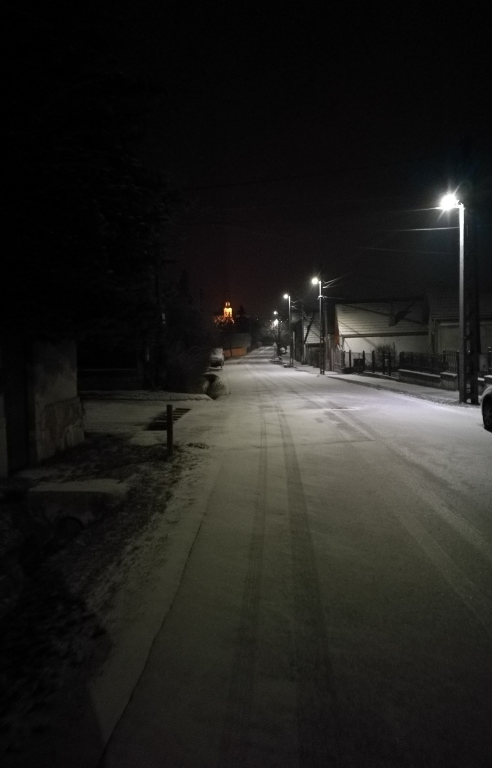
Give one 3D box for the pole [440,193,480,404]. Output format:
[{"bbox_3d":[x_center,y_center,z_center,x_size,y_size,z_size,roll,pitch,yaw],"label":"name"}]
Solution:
[{"bbox_3d":[6.482,-2.584,18.100,1.200,6.400,0.420,-1,3,-5],"label":"pole"}]

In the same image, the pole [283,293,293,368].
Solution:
[{"bbox_3d":[3.751,-4.868,53.500,0.950,6.600,0.380,-1,3,-5],"label":"pole"}]

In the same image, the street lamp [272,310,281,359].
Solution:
[{"bbox_3d":[4.074,-6.611,80.000,1.100,6.400,0.400,-1,3,-5],"label":"street lamp"}]

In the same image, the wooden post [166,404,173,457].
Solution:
[{"bbox_3d":[-1.162,0.706,9.100,0.090,0.790,0.090,-1,3,0],"label":"wooden post"}]

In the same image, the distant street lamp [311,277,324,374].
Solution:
[{"bbox_3d":[4.808,-3.906,40.000,1.000,6.500,0.380,-1,3,-5],"label":"distant street lamp"}]

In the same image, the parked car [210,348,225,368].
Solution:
[{"bbox_3d":[-2.438,-2.107,49.500,1.750,1.580,4.200,-1,3,-3],"label":"parked car"}]

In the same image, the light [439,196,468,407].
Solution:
[{"bbox_3d":[6.315,-2.614,18.100,1.000,6.400,0.400,-1,3,-5],"label":"light"}]

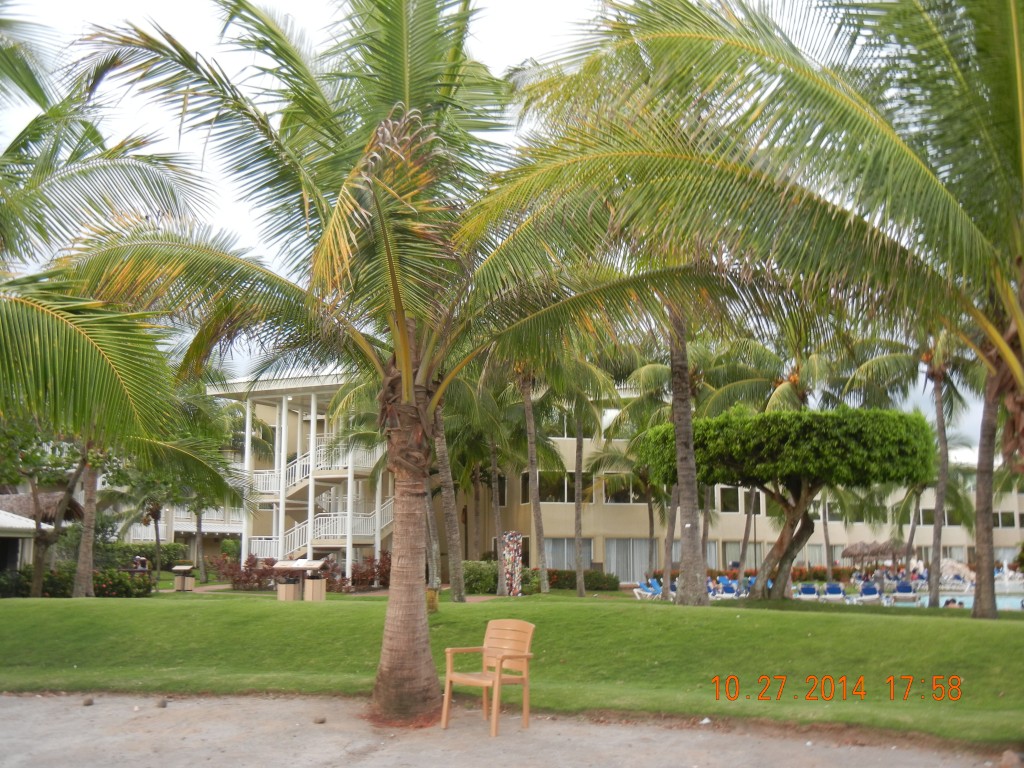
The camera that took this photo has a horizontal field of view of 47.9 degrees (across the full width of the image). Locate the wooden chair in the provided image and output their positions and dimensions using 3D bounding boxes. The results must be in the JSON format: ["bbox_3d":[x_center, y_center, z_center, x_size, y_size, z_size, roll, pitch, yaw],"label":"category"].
[{"bbox_3d":[-0.200,2.514,9.963,0.580,0.890,0.600,-6,-10,38],"label":"wooden chair"}]

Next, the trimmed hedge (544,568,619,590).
[{"bbox_3d":[2.689,7.475,44.000,2.850,0.820,1.100,0,-8,0],"label":"trimmed hedge"}]

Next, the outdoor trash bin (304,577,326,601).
[{"bbox_3d":[-4.088,4.389,24.000,0.450,0.660,0.450,0,-8,0],"label":"outdoor trash bin"}]

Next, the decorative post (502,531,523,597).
[{"bbox_3d":[0.016,5.679,36.500,0.580,2.080,0.580,0,-8,0],"label":"decorative post"}]

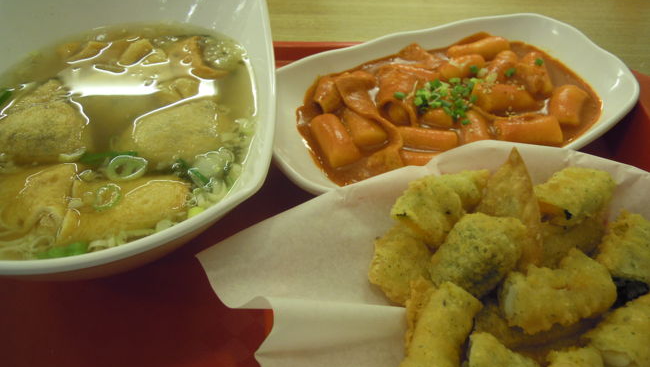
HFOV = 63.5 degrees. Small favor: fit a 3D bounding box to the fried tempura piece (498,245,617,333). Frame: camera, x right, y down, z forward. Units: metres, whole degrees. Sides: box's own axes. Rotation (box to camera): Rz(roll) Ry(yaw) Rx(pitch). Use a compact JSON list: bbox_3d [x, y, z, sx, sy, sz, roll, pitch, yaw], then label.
[{"bbox_3d":[0.109,0.050,0.245,0.052,0.028,0.031,-17,53,-14],"label":"fried tempura piece"}]

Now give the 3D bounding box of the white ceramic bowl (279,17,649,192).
[{"bbox_3d":[0.090,-0.050,0.372,0.258,0.042,0.150,-13,52,-10],"label":"white ceramic bowl"}]

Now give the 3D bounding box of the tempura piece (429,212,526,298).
[{"bbox_3d":[0.073,0.035,0.253,0.046,0.030,0.033,-35,59,-25],"label":"tempura piece"}]

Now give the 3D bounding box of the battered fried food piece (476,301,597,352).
[{"bbox_3d":[0.113,0.074,0.285,0.063,0.026,0.036,-8,50,-6],"label":"battered fried food piece"}]

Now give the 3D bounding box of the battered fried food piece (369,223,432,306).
[{"bbox_3d":[0.045,0.045,0.302,0.040,0.032,0.046,12,51,10],"label":"battered fried food piece"}]

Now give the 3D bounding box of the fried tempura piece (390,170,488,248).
[{"bbox_3d":[0.061,0.013,0.282,0.053,0.028,0.031,-29,57,-22],"label":"fried tempura piece"}]

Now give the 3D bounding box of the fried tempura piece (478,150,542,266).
[{"bbox_3d":[0.100,0.013,0.282,0.036,0.062,0.018,2,11,1],"label":"fried tempura piece"}]

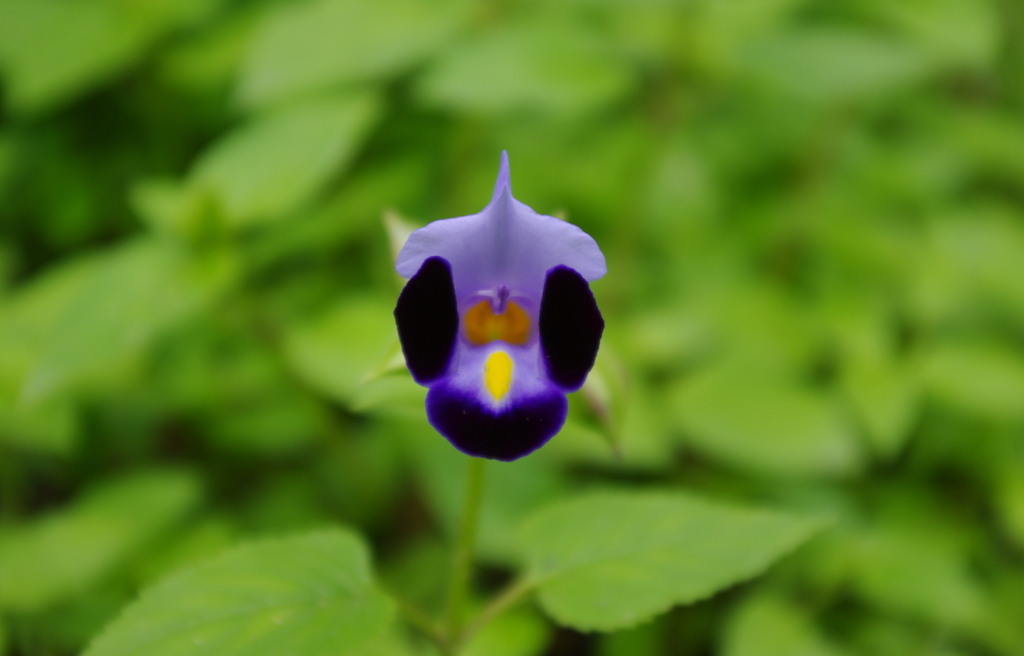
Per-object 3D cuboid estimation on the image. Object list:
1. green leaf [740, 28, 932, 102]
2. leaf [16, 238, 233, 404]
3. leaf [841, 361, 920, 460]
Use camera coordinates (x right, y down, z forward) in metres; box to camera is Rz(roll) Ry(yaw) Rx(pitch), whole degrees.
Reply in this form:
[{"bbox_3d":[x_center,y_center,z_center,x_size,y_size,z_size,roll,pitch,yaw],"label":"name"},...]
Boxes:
[{"bbox_3d":[0.081,-0.066,0.530,0.047,0.011,0.030,4,35,5],"label":"green leaf"},{"bbox_3d":[-0.077,-0.002,0.430,0.052,0.010,0.027,-37,46,-17],"label":"leaf"},{"bbox_3d":[0.080,0.018,0.460,0.017,0.008,0.024,2,59,-12],"label":"leaf"}]

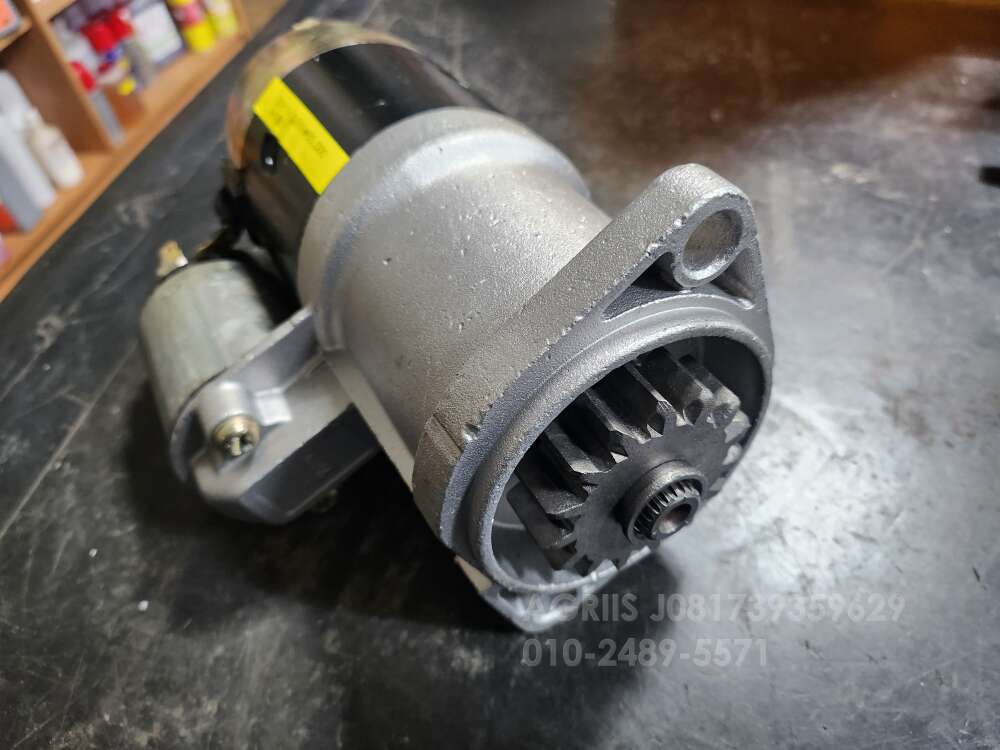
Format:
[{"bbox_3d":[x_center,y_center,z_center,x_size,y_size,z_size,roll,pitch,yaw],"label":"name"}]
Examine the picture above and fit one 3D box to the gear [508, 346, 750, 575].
[{"bbox_3d":[0.027,0.020,0.140,0.049,0.049,0.021,-22,46,-18],"label":"gear"}]

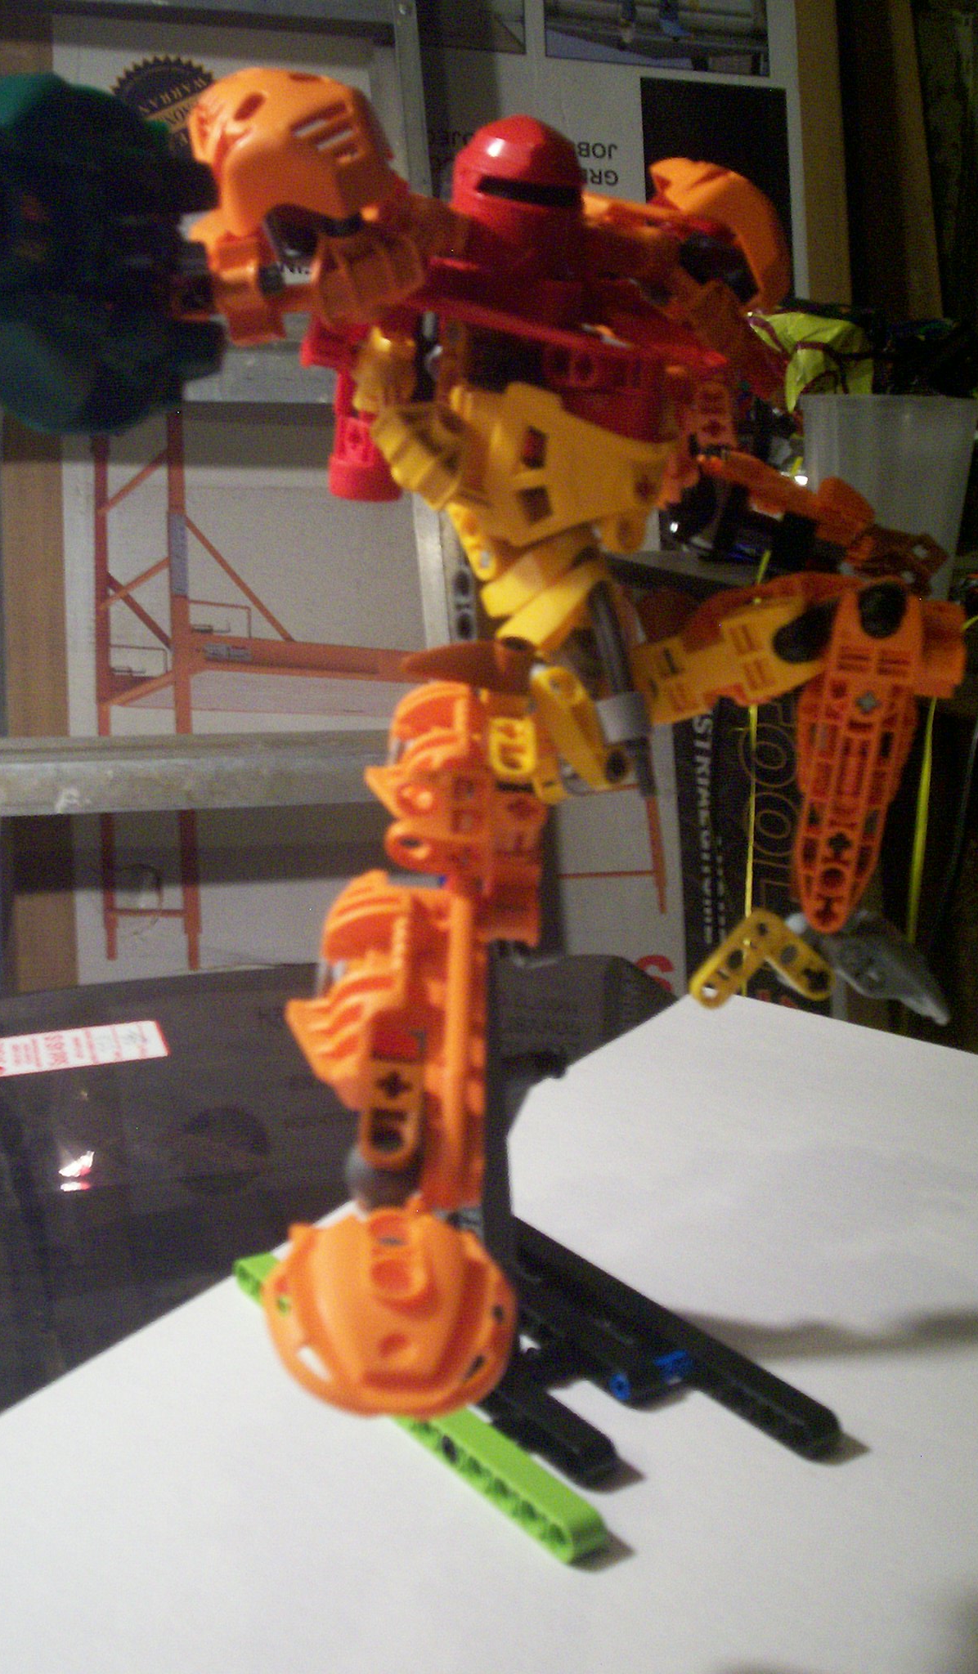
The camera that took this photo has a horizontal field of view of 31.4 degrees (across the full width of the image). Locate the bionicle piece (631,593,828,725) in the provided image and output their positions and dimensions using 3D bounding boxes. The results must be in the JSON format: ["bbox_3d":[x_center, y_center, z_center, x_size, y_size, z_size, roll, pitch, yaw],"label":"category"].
[{"bbox_3d":[0.050,-0.036,0.356,0.039,0.017,0.010,-16,-2,-5],"label":"bionicle piece"}]

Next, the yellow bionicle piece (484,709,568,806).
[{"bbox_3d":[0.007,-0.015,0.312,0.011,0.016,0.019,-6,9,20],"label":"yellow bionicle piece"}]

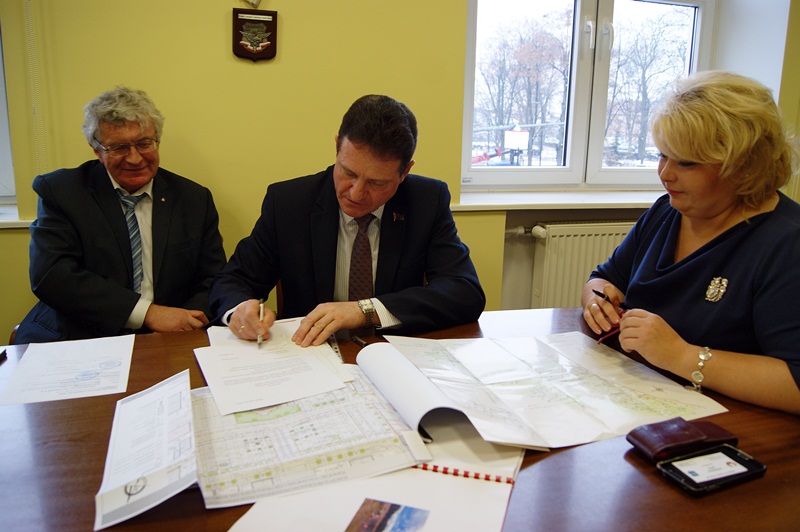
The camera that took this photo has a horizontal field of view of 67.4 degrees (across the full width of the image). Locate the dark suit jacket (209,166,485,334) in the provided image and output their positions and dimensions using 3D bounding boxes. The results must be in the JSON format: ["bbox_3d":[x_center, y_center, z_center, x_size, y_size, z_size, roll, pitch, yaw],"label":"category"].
[{"bbox_3d":[-0.101,0.073,1.498,0.610,0.640,0.500,-1,12,-10],"label":"dark suit jacket"}]

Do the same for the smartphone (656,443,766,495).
[{"bbox_3d":[0.414,0.271,0.798,0.131,0.013,0.065,-5,13,-26],"label":"smartphone"}]

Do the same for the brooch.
[{"bbox_3d":[0.581,0.043,1.101,0.013,0.049,0.038,-2,25,-47],"label":"brooch"}]

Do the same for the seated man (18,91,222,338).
[{"bbox_3d":[-0.634,0.230,1.411,0.580,1.280,0.720,-4,13,-22],"label":"seated man"}]

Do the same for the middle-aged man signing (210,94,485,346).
[{"bbox_3d":[-0.105,0.236,1.451,0.620,1.270,0.700,-1,12,-10],"label":"middle-aged man signing"}]

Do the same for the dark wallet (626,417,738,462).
[{"bbox_3d":[0.405,0.250,0.864,0.141,0.026,0.060,-3,13,-20],"label":"dark wallet"}]

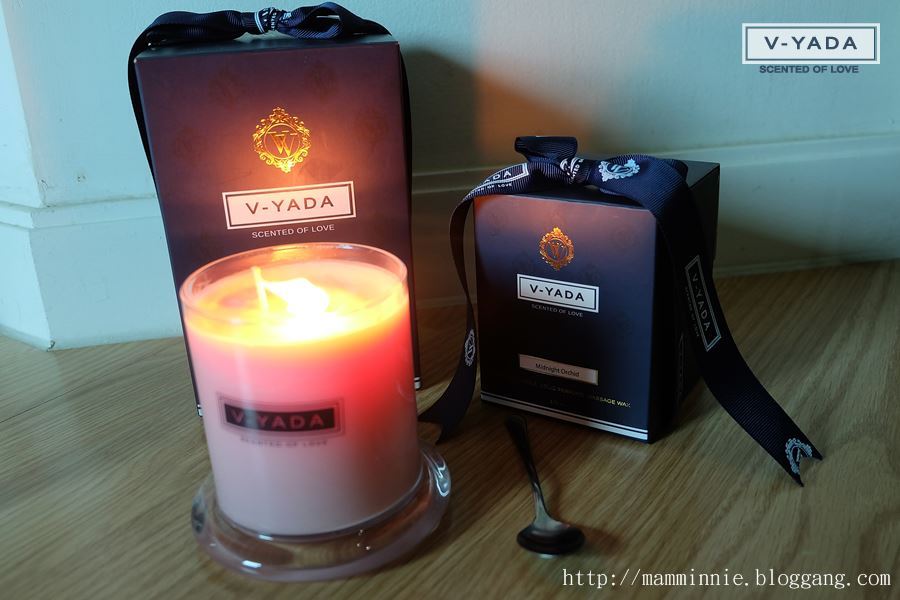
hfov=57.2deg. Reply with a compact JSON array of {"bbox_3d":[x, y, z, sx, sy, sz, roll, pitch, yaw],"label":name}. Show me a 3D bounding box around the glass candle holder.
[{"bbox_3d":[-0.056,0.037,0.331,0.107,0.098,0.107,-2,22,4],"label":"glass candle holder"}]

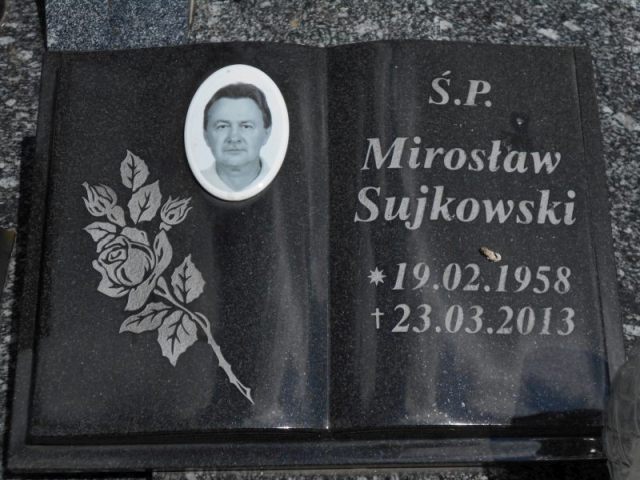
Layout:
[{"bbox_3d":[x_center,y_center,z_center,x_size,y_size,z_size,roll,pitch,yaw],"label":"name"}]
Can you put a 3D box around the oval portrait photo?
[{"bbox_3d":[-0.080,-0.103,1.170,0.100,0.010,0.139,-1,71,0],"label":"oval portrait photo"}]

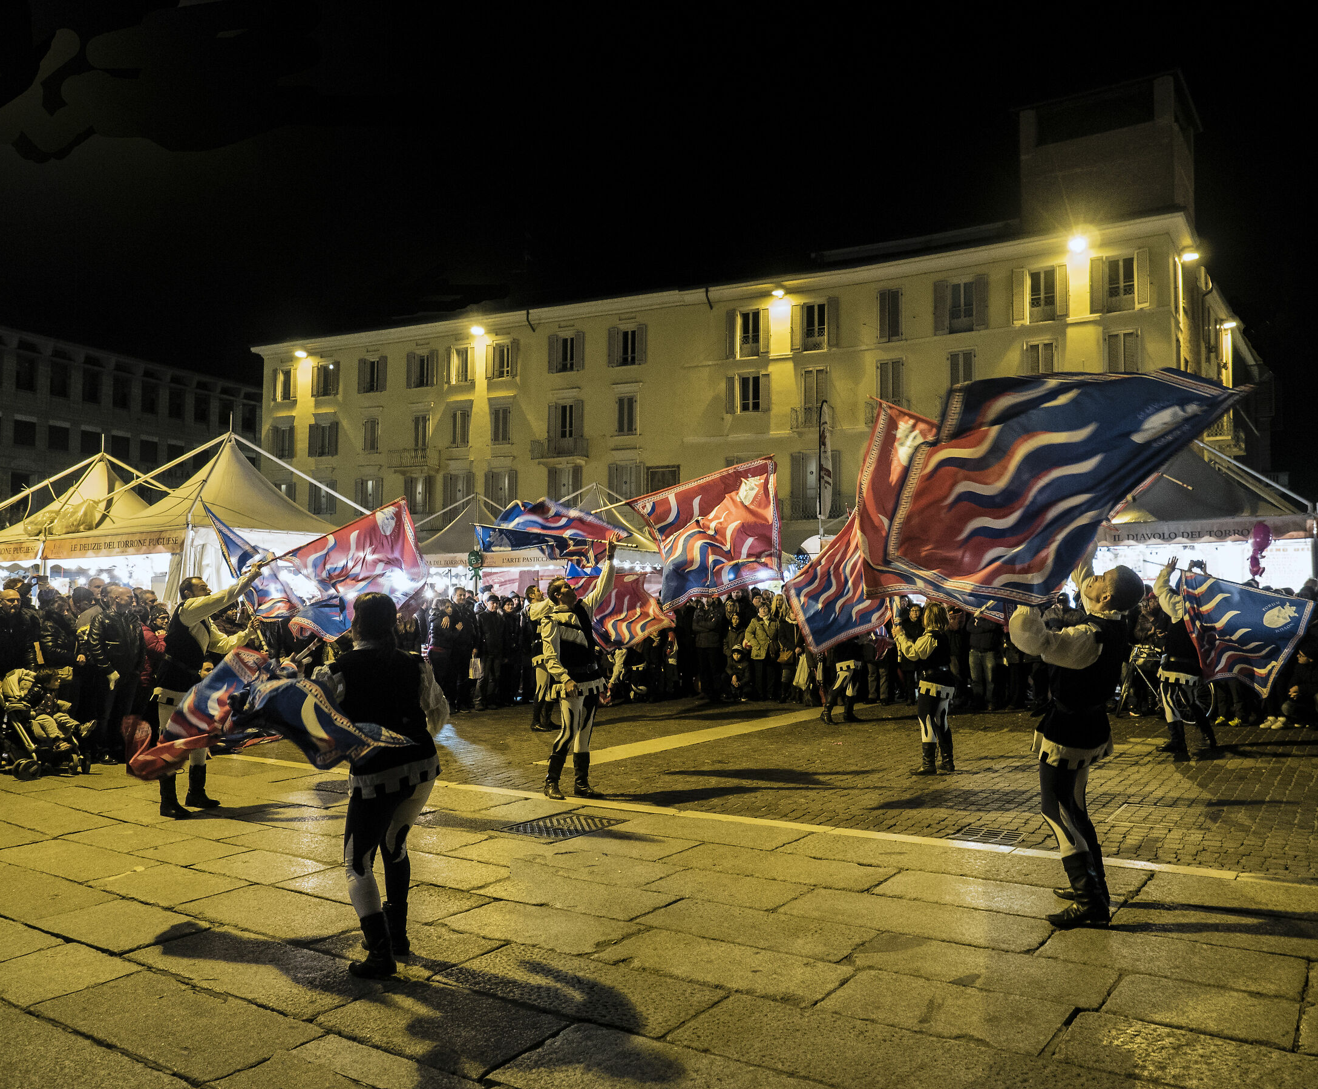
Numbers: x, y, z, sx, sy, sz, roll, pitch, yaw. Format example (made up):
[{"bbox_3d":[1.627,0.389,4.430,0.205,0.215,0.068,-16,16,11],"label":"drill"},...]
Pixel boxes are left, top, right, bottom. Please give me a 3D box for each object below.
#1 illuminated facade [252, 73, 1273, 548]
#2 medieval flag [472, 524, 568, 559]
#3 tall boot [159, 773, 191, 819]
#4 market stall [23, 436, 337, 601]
[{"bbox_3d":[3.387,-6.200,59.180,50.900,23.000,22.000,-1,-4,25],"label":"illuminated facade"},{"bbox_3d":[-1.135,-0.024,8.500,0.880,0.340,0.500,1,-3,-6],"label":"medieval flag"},{"bbox_3d":[-3.532,1.834,7.350,0.270,0.350,0.120,-1,-4,30],"label":"tall boot"},{"bbox_3d":[-7.513,0.354,17.464,4.000,4.450,4.000,-2,-4,32],"label":"market stall"}]

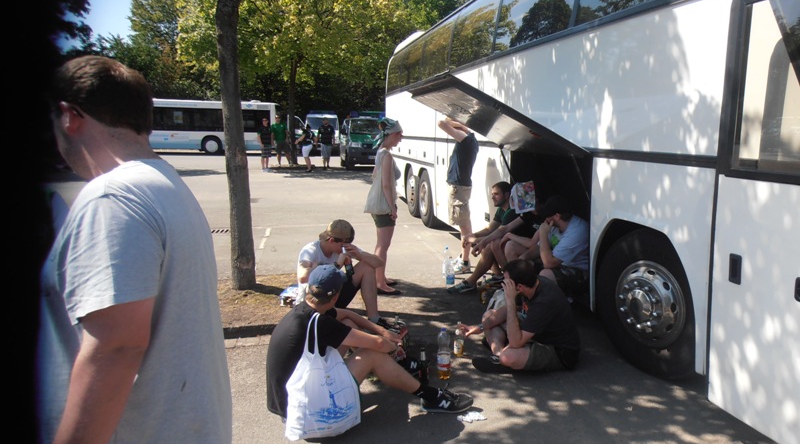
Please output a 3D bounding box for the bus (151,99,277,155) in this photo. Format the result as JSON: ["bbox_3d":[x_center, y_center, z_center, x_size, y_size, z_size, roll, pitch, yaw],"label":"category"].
[{"bbox_3d":[-13.068,-5.269,30.461,12.000,3.050,2.550,-2,10,-12],"label":"bus"}]

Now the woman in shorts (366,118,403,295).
[{"bbox_3d":[-0.159,-0.150,5.506,0.360,1.700,0.440,0,10,0],"label":"woman in shorts"}]

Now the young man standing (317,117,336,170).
[{"bbox_3d":[-2.597,-2.713,19.730,0.600,1.830,0.340,-1,10,-7],"label":"young man standing"}]

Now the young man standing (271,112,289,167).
[{"bbox_3d":[-4.311,-2.859,20.011,0.600,1.840,0.380,-2,10,-11],"label":"young man standing"}]

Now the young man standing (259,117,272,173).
[{"bbox_3d":[-4.760,-2.709,19.632,0.520,1.830,0.340,-2,10,-14],"label":"young man standing"}]

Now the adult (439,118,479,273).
[{"bbox_3d":[0.669,-0.308,6.239,0.480,1.770,0.500,-1,10,-6],"label":"adult"}]

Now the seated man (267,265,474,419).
[{"bbox_3d":[-0.204,0.671,3.305,1.150,0.840,0.640,-3,10,-18],"label":"seated man"}]

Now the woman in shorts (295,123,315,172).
[{"bbox_3d":[-3.262,-2.550,19.353,0.450,1.630,0.550,9,13,41],"label":"woman in shorts"}]

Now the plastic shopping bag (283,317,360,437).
[{"bbox_3d":[-0.410,0.830,2.937,0.400,0.650,0.190,-2,10,-15],"label":"plastic shopping bag"}]

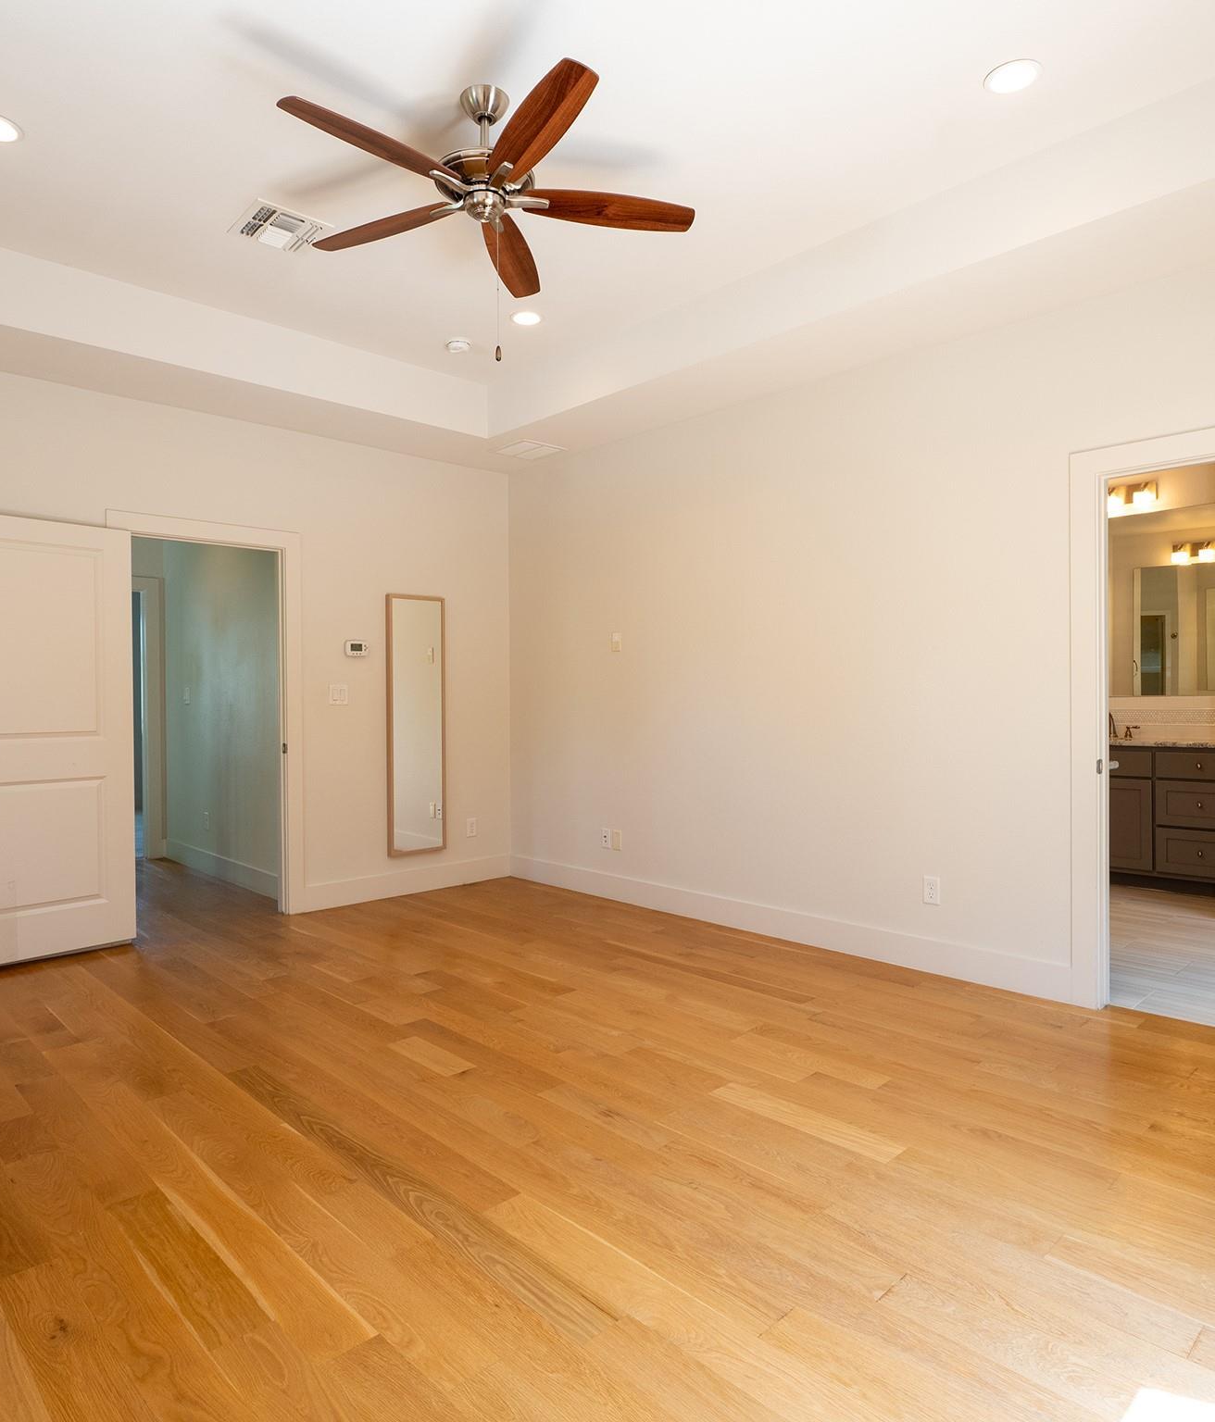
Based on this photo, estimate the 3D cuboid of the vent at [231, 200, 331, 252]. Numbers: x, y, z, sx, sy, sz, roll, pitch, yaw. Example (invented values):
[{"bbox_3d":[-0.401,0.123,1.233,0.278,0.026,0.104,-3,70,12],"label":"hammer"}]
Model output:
[{"bbox_3d":[-1.279,-1.876,3.434,0.300,0.025,0.315,-1,1,-43],"label":"vent"}]

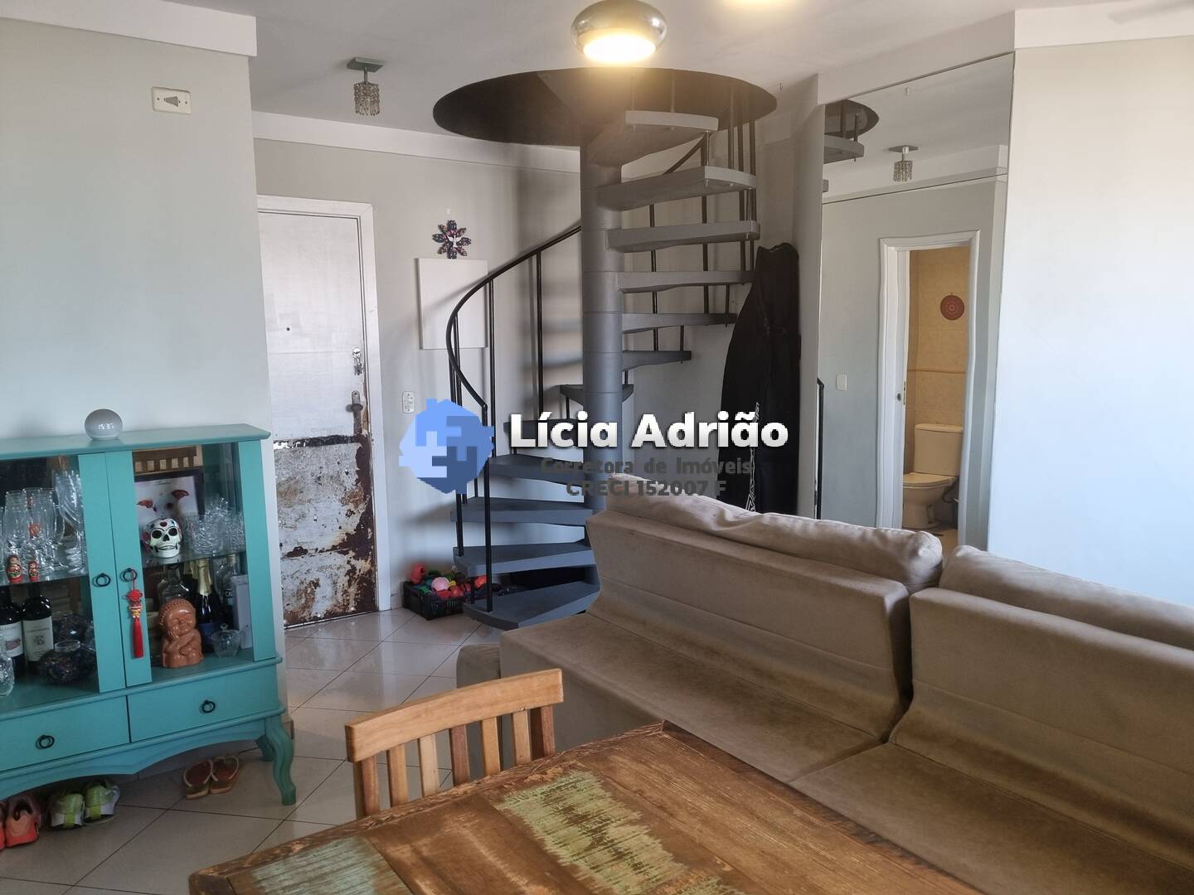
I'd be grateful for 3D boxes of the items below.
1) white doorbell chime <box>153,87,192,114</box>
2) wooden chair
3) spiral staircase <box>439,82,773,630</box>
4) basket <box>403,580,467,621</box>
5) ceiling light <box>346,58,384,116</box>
[{"bbox_3d":[-1.395,-1.139,2.947,0.118,0.075,0.012,-6,9,-34],"label":"white doorbell chime"},{"bbox_3d":[-0.119,0.893,1.511,0.420,0.860,0.460,-6,9,-34],"label":"wooden chair"},{"bbox_3d":[0.042,-0.397,4.618,1.580,2.640,1.580,-1,7,0],"label":"spiral staircase"},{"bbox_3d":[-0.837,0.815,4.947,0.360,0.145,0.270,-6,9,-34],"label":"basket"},{"bbox_3d":[-0.917,-1.423,3.559,0.113,0.206,0.113,-6,9,-34],"label":"ceiling light"}]

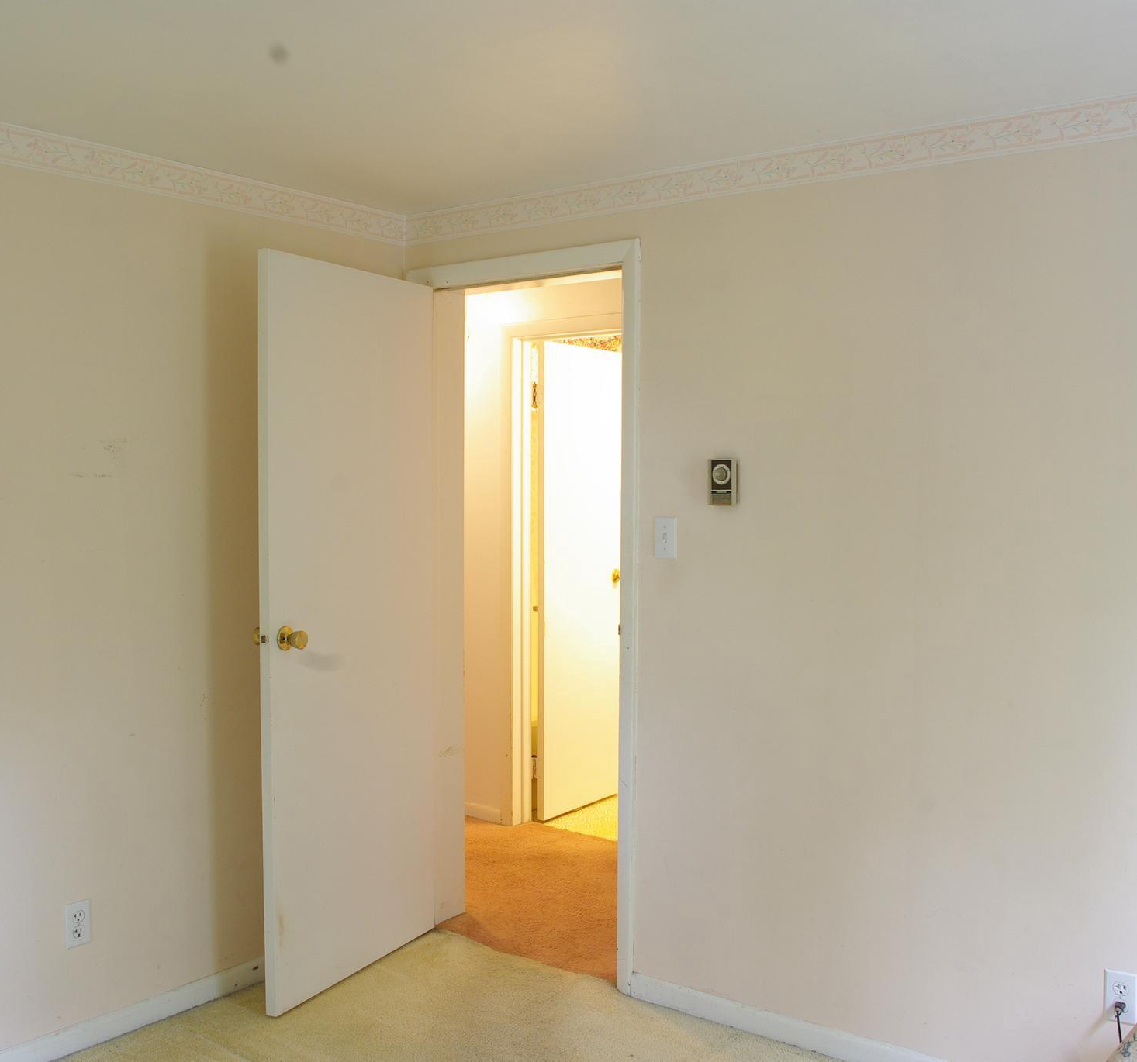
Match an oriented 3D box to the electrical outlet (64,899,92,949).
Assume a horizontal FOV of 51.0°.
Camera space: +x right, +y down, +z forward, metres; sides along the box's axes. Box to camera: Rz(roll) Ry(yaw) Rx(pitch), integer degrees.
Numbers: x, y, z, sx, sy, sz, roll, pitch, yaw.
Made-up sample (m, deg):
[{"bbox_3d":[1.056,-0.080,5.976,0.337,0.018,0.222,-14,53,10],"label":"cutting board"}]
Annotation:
[{"bbox_3d":[-1.235,0.991,3.002,0.009,0.114,0.071,2,3,37],"label":"electrical outlet"}]

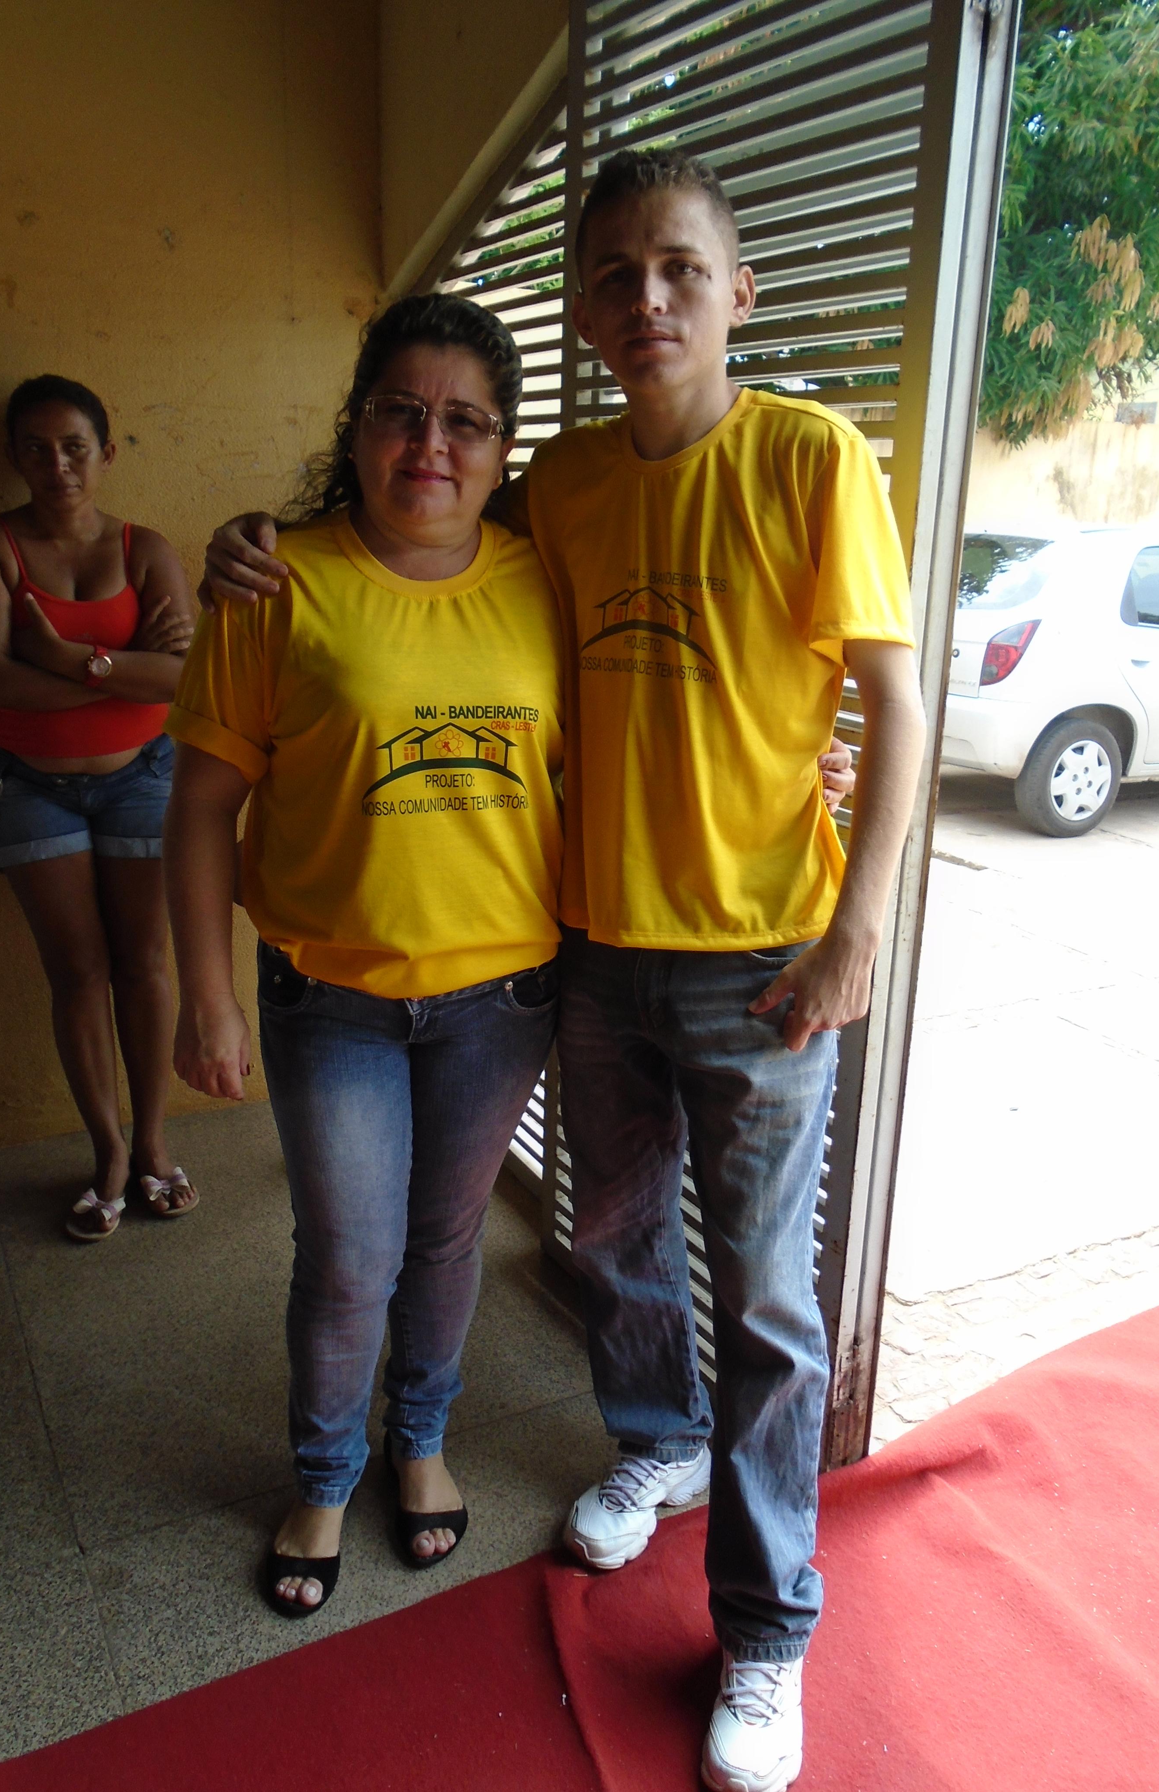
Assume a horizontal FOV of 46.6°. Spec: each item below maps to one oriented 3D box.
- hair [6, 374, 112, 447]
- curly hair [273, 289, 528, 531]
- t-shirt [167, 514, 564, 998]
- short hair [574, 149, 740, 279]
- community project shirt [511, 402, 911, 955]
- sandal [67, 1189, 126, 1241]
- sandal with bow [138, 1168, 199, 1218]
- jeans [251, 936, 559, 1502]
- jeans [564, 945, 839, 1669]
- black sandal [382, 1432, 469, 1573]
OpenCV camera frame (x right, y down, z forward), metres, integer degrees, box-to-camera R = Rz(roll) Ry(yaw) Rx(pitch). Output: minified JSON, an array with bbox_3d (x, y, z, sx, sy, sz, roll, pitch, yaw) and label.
[{"bbox_3d":[-0.932,-0.859,2.433,0.180,0.160,0.190,-4,18,-18],"label":"hair"},{"bbox_3d":[-0.191,-0.509,1.478,0.250,0.280,0.230,0,17,-6],"label":"curly hair"},{"bbox_3d":[-0.210,-0.174,1.526,0.475,0.520,0.330,-4,18,-17],"label":"t-shirt"},{"bbox_3d":[0.076,-0.659,1.341,0.165,0.155,0.190,4,17,7],"label":"short hair"},{"bbox_3d":[0.119,-0.247,1.470,0.450,0.590,0.280,6,17,14],"label":"community project shirt"},{"bbox_3d":[-0.928,0.584,2.638,0.100,0.065,0.240,2,17,0],"label":"sandal"},{"bbox_3d":[-0.834,0.563,2.715,0.100,0.065,0.240,-6,18,-24],"label":"sandal with bow"},{"bbox_3d":[-0.216,0.414,1.741,0.370,0.810,0.310,-3,17,-14],"label":"jeans"},{"bbox_3d":[0.138,0.433,1.675,0.345,0.890,0.390,5,17,12],"label":"jeans"},{"bbox_3d":[-0.225,0.828,1.886,0.098,0.075,0.245,-3,17,-13],"label":"black sandal"}]

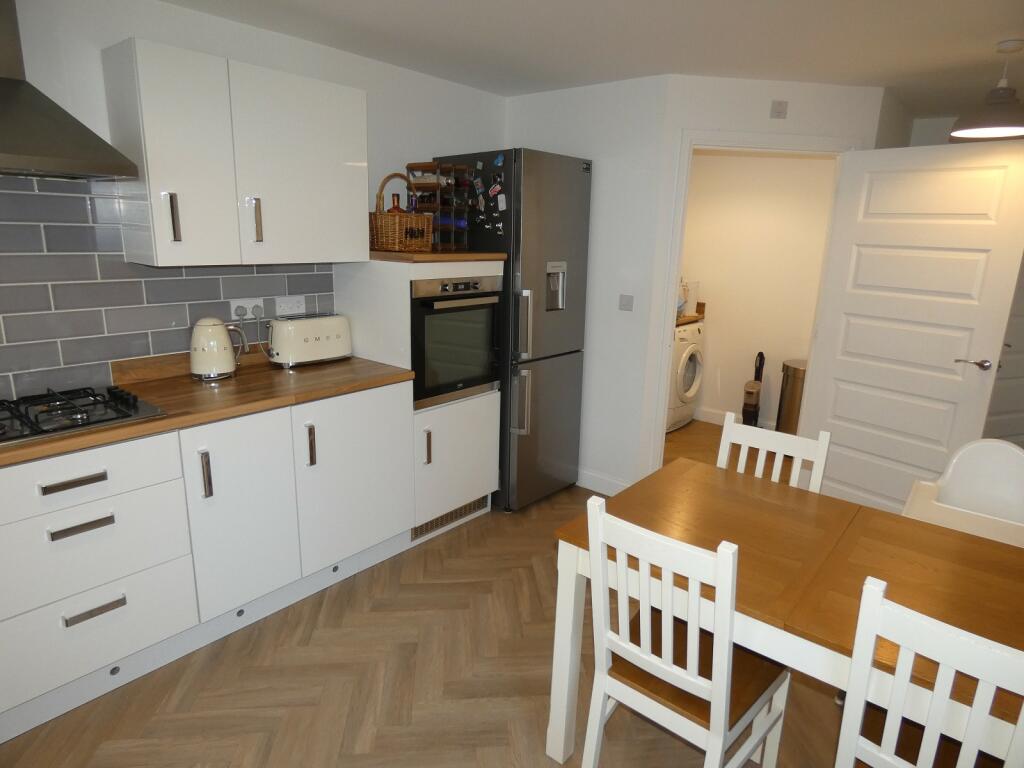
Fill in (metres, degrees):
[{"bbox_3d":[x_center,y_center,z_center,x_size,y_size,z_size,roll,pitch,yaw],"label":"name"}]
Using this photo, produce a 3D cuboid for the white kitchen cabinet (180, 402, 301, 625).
[{"bbox_3d":[-1.188,0.424,2.358,0.600,0.726,0.397,13,18,39],"label":"white kitchen cabinet"}]

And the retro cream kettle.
[{"bbox_3d":[-1.235,-0.148,2.493,0.228,0.245,0.172,-4,15,-22],"label":"retro cream kettle"}]

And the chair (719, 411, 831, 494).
[{"bbox_3d":[0.770,0.606,1.982,0.420,0.920,0.440,13,18,39],"label":"chair"}]

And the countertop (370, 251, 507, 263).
[{"bbox_3d":[-0.459,-0.641,2.973,0.615,0.037,0.625,13,18,39],"label":"countertop"}]

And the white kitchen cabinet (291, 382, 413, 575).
[{"bbox_3d":[-0.864,0.342,2.728,0.600,0.726,0.602,13,18,39],"label":"white kitchen cabinet"}]

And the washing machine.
[{"bbox_3d":[1.231,-0.090,5.041,0.575,0.855,0.600,13,18,39],"label":"washing machine"}]

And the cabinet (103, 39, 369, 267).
[{"bbox_3d":[-1.047,-0.865,2.412,0.350,0.726,0.895,13,18,39],"label":"cabinet"}]

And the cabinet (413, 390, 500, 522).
[{"bbox_3d":[-0.474,0.318,3.195,0.600,0.570,0.605,13,18,39],"label":"cabinet"}]

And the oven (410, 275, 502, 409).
[{"bbox_3d":[-0.438,-0.256,3.035,0.580,0.595,0.605,13,18,39],"label":"oven"}]

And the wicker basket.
[{"bbox_3d":[-0.555,-0.834,2.896,0.250,0.370,0.225,13,18,39],"label":"wicker basket"}]

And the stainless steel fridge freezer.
[{"bbox_3d":[-0.003,-0.310,3.535,0.715,1.935,0.593,13,18,39],"label":"stainless steel fridge freezer"}]

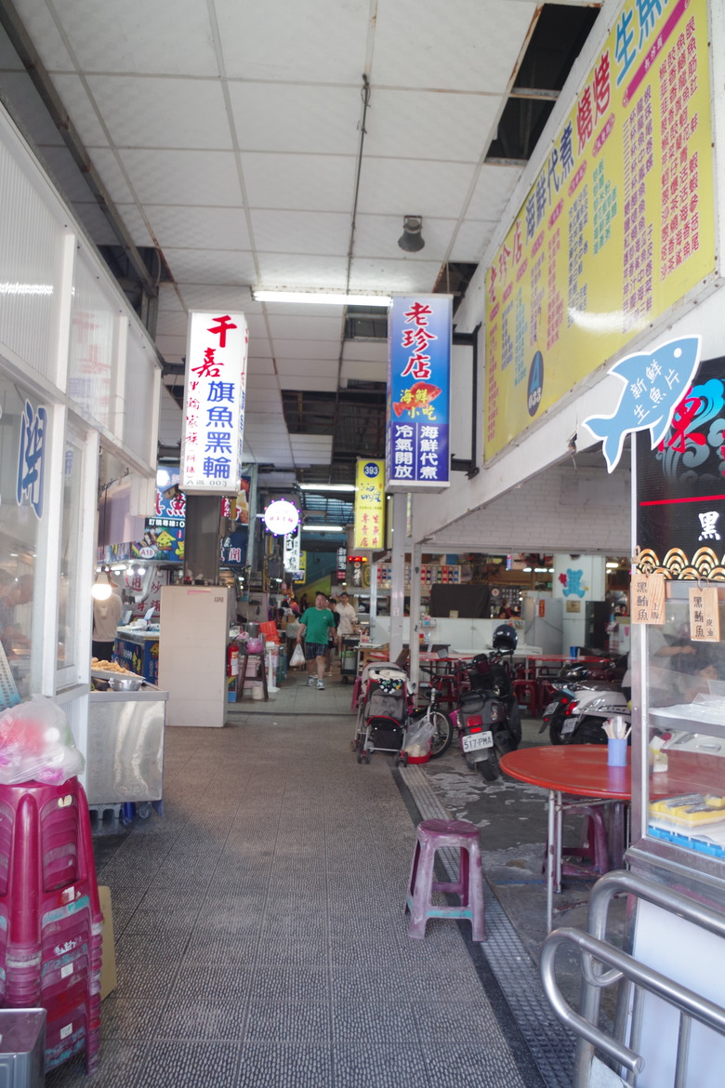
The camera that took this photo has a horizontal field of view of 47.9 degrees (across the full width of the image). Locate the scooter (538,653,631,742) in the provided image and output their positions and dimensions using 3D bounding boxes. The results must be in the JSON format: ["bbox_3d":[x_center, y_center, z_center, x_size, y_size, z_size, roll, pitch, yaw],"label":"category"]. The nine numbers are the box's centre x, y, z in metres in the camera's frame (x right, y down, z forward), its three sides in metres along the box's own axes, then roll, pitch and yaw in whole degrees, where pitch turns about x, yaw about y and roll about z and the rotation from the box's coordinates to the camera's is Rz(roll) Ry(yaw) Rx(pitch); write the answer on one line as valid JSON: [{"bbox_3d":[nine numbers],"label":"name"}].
[{"bbox_3d":[2.732,1.593,8.093,1.780,1.100,0.680,3,-4,-18],"label":"scooter"}]

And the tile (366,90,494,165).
[{"bbox_3d":[0.307,-1.931,3.779,0.593,0.020,0.569,1,-4,-3],"label":"tile"}]

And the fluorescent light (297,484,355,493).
[{"bbox_3d":[-0.622,-1.055,15.589,1.240,0.110,0.130,1,-4,-3],"label":"fluorescent light"}]

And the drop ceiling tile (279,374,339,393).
[{"bbox_3d":[-0.550,-1.649,8.325,0.593,0.020,0.569,1,-4,-3],"label":"drop ceiling tile"}]

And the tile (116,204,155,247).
[{"bbox_3d":[-1.588,-1.930,4.897,0.605,0.020,0.585,2,-4,-3],"label":"tile"}]

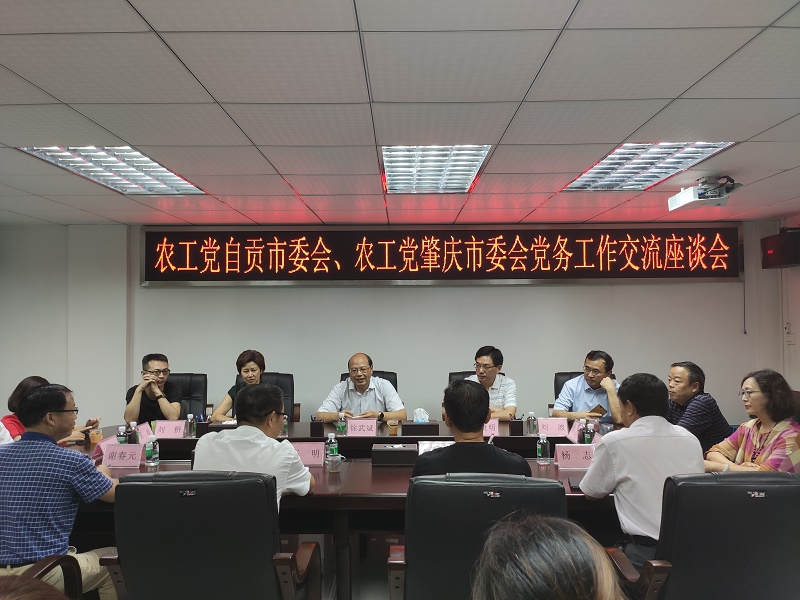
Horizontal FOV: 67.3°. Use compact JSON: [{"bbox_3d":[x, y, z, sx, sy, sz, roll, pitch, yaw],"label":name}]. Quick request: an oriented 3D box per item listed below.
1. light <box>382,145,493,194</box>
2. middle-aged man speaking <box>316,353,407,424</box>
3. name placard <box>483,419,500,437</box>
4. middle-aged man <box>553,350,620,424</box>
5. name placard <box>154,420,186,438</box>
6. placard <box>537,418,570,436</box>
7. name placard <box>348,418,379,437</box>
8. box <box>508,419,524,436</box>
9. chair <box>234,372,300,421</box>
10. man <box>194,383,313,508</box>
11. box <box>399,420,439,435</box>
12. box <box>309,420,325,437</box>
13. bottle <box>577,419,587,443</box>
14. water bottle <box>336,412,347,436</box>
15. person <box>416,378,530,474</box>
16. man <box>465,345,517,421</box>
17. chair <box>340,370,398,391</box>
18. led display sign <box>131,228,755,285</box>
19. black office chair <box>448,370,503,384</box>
[{"bbox_3d":[0.191,-0.782,3.562,0.580,0.080,1.180,0,-1,0],"label":"light"},{"bbox_3d":[-0.275,1.023,4.477,0.650,1.256,0.750,0,-1,4],"label":"middle-aged man speaking"},{"bbox_3d":[0.574,0.870,4.127,0.200,0.114,0.085,0,-1,0],"label":"name placard"},{"bbox_3d":[1.421,1.026,4.473,0.550,1.300,0.760,-1,-1,14],"label":"middle-aged man"},{"bbox_3d":[-1.474,0.826,3.889,0.200,0.112,0.085,0,-1,-2],"label":"name placard"},{"bbox_3d":[1.042,0.867,4.112,0.200,0.114,0.085,0,-1,0],"label":"placard"},{"bbox_3d":[-0.255,0.876,4.155,0.200,0.114,0.085,0,-1,0],"label":"name placard"},{"bbox_3d":[0.795,0.873,4.126,0.090,0.105,0.085,0,-1,0],"label":"box"},{"bbox_3d":[-1.107,1.133,4.779,0.620,1.060,0.660,0,-1,0],"label":"chair"},{"bbox_3d":[-0.600,0.989,2.491,0.500,1.285,0.760,0,-1,5],"label":"man"},{"bbox_3d":[0.137,0.835,3.919,0.240,0.078,0.135,0,-1,0],"label":"box"},{"bbox_3d":[-0.532,0.829,3.873,0.080,0.095,0.080,0,-1,0],"label":"box"},{"bbox_3d":[1.149,0.831,3.768,0.062,0.158,0.062,0,-1,0],"label":"bottle"},{"bbox_3d":[-0.392,0.847,4.063,0.062,0.158,0.062,0,-1,0],"label":"water bottle"},{"bbox_3d":[0.280,0.969,2.437,0.500,1.310,0.700,0,-1,2],"label":"person"},{"bbox_3d":[0.670,1.017,4.605,0.480,1.310,0.700,-1,-1,7],"label":"man"},{"bbox_3d":[-0.259,1.159,4.847,0.620,1.080,0.660,0,-1,0],"label":"chair"},{"bbox_3d":[0.386,-0.406,5.460,5.480,0.540,0.100,0,-1,0],"label":"led display sign"},{"bbox_3d":[0.666,1.153,4.841,0.620,1.080,0.660,0,-1,0],"label":"black office chair"}]

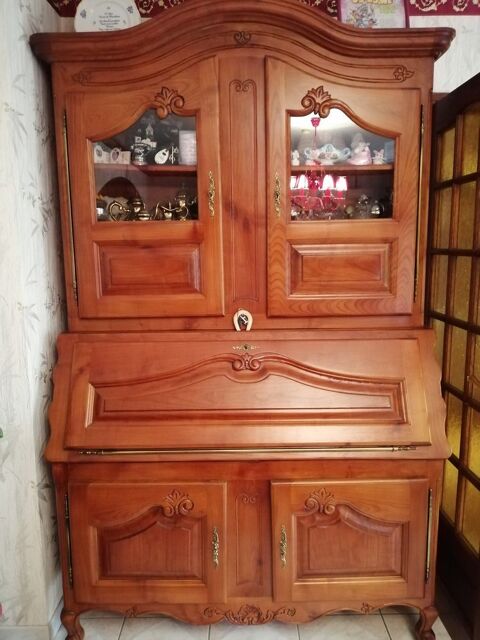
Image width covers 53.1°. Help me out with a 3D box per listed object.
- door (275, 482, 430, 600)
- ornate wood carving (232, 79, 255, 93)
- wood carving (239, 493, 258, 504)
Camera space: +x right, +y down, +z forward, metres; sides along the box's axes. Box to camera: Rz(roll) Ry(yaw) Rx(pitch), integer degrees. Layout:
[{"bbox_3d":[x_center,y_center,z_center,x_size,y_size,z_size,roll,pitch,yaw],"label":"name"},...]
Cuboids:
[{"bbox_3d":[0.386,0.780,1.712,0.546,0.459,0.032,-1,8,1],"label":"door"},{"bbox_3d":[0.012,-0.808,1.657,0.076,0.046,0.014,-1,8,1],"label":"ornate wood carving"},{"bbox_3d":[0.030,0.631,1.700,0.071,0.045,0.014,-1,8,1],"label":"wood carving"}]

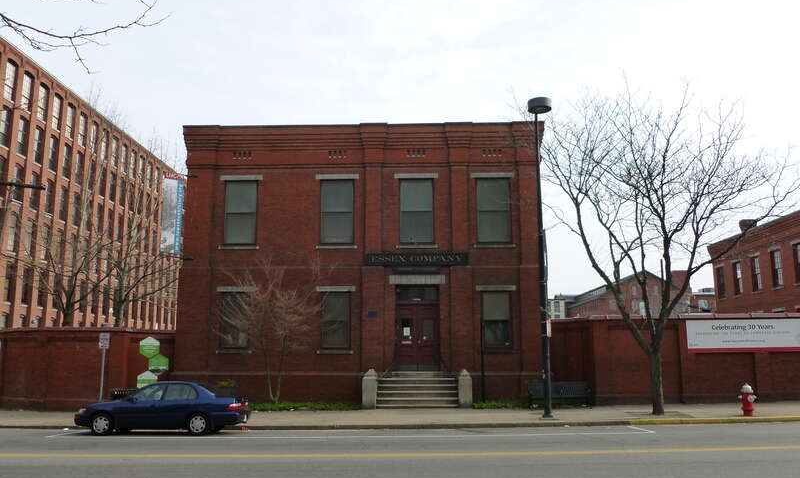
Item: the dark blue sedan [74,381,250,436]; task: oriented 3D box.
[{"bbox_3d":[-6.263,4.466,17.409,4.370,1.370,1.690,0,-10,0],"label":"dark blue sedan"}]

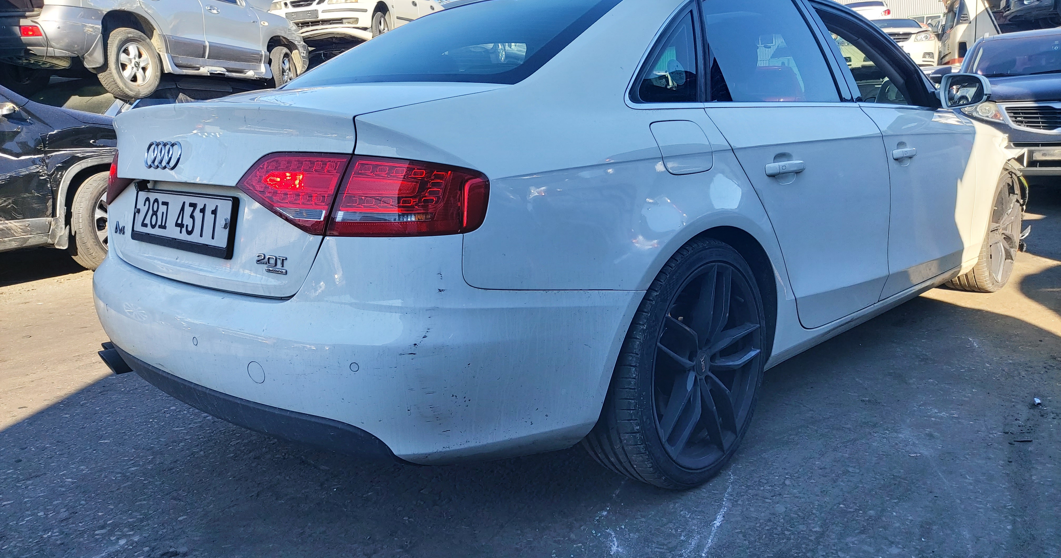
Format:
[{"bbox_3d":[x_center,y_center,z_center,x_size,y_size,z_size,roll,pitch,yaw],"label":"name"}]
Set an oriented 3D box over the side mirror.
[{"bbox_3d":[1.762,-0.766,3.110,0.120,0.143,0.200,-11,14,-39],"label":"side mirror"}]

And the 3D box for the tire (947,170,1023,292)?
[{"bbox_3d":[2.310,-0.255,3.940,0.230,0.640,0.640,8,15,44],"label":"tire"}]

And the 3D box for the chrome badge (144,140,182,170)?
[{"bbox_3d":[-0.843,-0.282,1.749,0.193,0.067,0.012,8,3,43],"label":"chrome badge"}]

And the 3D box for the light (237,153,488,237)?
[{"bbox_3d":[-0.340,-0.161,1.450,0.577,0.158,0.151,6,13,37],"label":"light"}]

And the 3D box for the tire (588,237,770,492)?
[{"bbox_3d":[0.366,0.207,1.965,0.230,0.640,0.640,8,15,43],"label":"tire"}]

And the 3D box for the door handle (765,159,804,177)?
[{"bbox_3d":[0.677,-0.298,2.029,0.043,0.035,0.212,8,15,43],"label":"door handle"}]

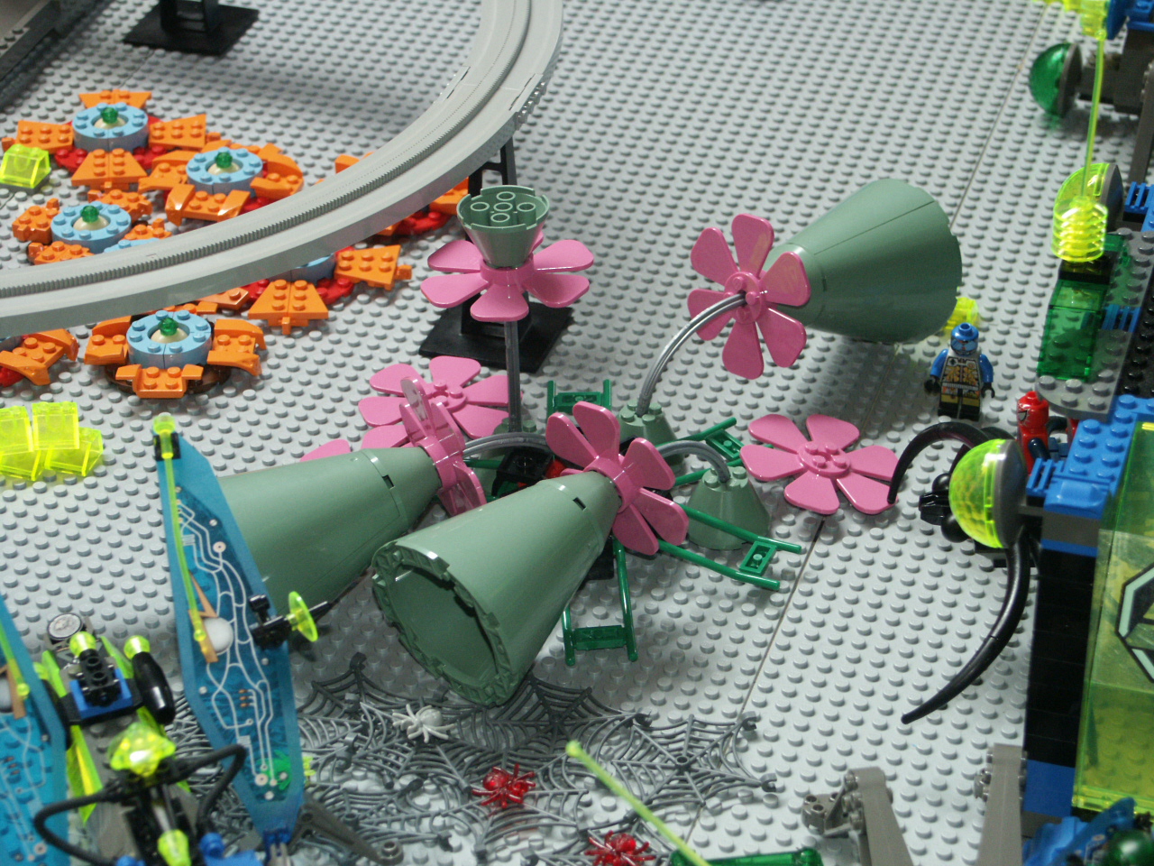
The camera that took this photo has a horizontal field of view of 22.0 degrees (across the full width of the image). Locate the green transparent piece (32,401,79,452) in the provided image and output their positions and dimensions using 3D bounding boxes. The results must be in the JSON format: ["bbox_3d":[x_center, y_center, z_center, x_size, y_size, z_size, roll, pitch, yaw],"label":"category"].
[{"bbox_3d":[-0.191,-0.003,1.087,0.016,0.011,0.016,-4,33,-5],"label":"green transparent piece"}]

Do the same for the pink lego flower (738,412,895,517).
[{"bbox_3d":[0.089,0.010,1.079,0.060,0.010,0.061,20,35,7],"label":"pink lego flower"}]

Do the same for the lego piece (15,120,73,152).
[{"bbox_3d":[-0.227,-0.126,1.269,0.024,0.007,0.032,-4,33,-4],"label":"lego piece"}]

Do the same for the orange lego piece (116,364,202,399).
[{"bbox_3d":[-0.158,-0.020,1.130,0.032,0.006,0.017,0,33,1],"label":"orange lego piece"}]

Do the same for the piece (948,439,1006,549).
[{"bbox_3d":[0.118,0.018,0.876,0.017,0.032,0.032,10,34,16],"label":"piece"}]

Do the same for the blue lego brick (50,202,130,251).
[{"bbox_3d":[-0.200,-0.083,1.225,0.032,0.011,0.032,9,34,15],"label":"blue lego brick"}]

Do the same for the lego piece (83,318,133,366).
[{"bbox_3d":[-0.179,-0.034,1.129,0.018,0.009,0.029,0,33,1],"label":"lego piece"}]

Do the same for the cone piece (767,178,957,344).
[{"bbox_3d":[0.096,-0.058,1.114,0.077,0.064,0.064,-15,33,-43],"label":"cone piece"}]

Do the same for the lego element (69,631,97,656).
[{"bbox_3d":[-0.149,0.063,0.895,0.008,0.008,0.008,-1,33,0],"label":"lego element"}]

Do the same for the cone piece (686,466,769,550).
[{"bbox_3d":[0.052,0.023,1.043,0.032,0.021,0.032,-1,33,0],"label":"cone piece"}]

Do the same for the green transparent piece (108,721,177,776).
[{"bbox_3d":[-0.128,0.093,0.872,0.021,0.014,0.017,-12,34,-17],"label":"green transparent piece"}]

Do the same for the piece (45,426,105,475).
[{"bbox_3d":[-0.186,0.006,1.092,0.016,0.011,0.016,9,34,15],"label":"piece"}]

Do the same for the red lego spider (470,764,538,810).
[{"bbox_3d":[-0.023,0.109,0.914,0.017,0.007,0.020,11,35,18],"label":"red lego spider"}]

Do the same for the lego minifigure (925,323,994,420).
[{"bbox_3d":[0.143,-0.023,1.105,0.025,0.039,0.013,8,34,13],"label":"lego minifigure"}]

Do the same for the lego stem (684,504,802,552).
[{"bbox_3d":[0.055,0.032,1.027,0.049,0.005,0.004,19,37,21],"label":"lego stem"}]

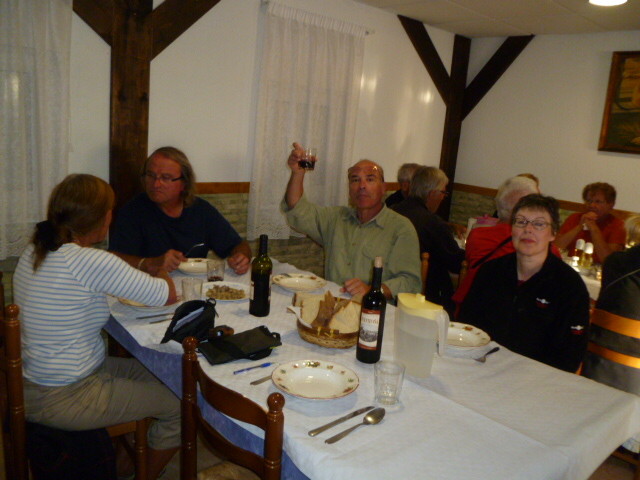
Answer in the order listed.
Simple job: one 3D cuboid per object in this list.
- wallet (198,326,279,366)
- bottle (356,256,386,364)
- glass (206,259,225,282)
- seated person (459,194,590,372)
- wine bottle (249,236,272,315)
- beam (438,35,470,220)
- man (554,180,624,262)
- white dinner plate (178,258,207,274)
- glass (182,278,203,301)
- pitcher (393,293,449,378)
[{"bbox_3d":[-0.244,0.329,1.583,0.240,0.040,0.135,-6,16,-43],"label":"wallet"},{"bbox_3d":[0.167,0.213,1.589,0.075,0.328,0.075,8,12,14],"label":"bottle"},{"bbox_3d":[-0.461,0.134,2.291,0.076,0.092,0.076,5,12,-1],"label":"glass"},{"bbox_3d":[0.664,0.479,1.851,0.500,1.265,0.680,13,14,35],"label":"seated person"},{"bbox_3d":[-0.215,0.125,1.927,0.075,0.298,0.075,5,12,0],"label":"wine bottle"},{"bbox_3d":[1.351,-0.854,5.503,0.150,2.500,0.150,-6,16,-43],"label":"beam"},{"bbox_3d":[1.890,0.244,3.550,0.540,1.250,0.780,14,15,38],"label":"man"},{"bbox_3d":[-0.548,0.137,2.382,0.233,0.038,0.233,5,12,-1],"label":"white dinner plate"},{"bbox_3d":[-0.484,0.201,1.964,0.079,0.090,0.079,5,12,0],"label":"glass"},{"bbox_3d":[0.301,0.284,1.548,0.165,0.228,0.108,14,15,36],"label":"pitcher"}]

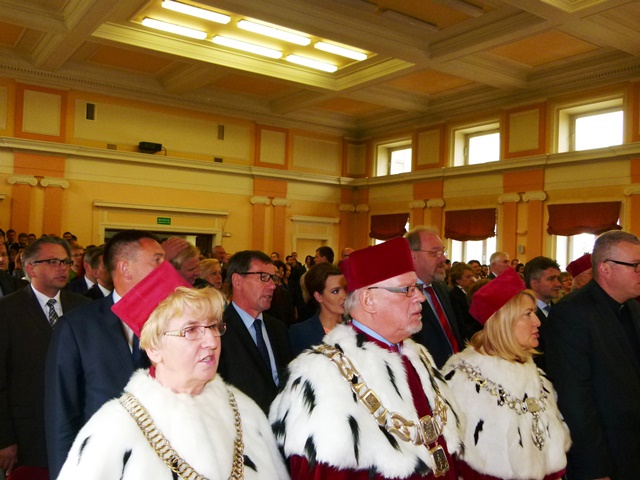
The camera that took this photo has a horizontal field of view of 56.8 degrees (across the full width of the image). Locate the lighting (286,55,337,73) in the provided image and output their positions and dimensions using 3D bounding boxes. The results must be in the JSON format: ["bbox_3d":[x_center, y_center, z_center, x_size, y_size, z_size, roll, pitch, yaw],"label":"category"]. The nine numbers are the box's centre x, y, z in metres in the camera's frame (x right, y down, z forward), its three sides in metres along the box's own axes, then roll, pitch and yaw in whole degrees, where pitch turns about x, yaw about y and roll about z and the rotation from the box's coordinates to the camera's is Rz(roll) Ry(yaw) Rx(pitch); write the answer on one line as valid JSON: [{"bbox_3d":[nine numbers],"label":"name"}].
[{"bbox_3d":[-0.166,-3.902,13.092,1.255,0.090,0.180,2,-1,-36],"label":"lighting"}]

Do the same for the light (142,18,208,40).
[{"bbox_3d":[-2.762,-4.005,11.292,1.245,0.090,0.180,2,-1,-36],"label":"light"}]

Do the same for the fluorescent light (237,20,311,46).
[{"bbox_3d":[-0.869,-3.953,11.364,1.540,0.090,0.180,2,-1,-36],"label":"fluorescent light"}]

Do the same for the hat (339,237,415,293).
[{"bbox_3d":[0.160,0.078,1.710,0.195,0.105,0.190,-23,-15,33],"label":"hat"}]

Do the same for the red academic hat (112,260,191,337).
[{"bbox_3d":[-0.396,0.155,1.440,0.185,0.185,0.105,-9,48,-51],"label":"red academic hat"}]

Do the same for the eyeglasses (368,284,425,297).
[{"bbox_3d":[0.197,0.136,1.620,0.135,0.040,0.140,-2,-3,25],"label":"eyeglasses"}]

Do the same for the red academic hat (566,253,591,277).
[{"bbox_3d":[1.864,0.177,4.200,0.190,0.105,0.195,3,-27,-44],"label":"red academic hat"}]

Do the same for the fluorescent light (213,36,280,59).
[{"bbox_3d":[-1.464,-3.954,12.187,1.540,0.090,0.180,2,-1,-36],"label":"fluorescent light"}]

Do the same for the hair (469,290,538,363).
[{"bbox_3d":[0.627,0.274,2.010,0.225,0.260,0.200,-4,-4,35],"label":"hair"}]

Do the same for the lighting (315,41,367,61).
[{"bbox_3d":[0.431,-3.901,12.286,1.250,0.090,0.180,2,-1,-36],"label":"lighting"}]

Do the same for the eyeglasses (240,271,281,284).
[{"bbox_3d":[-0.250,0.150,2.310,0.140,0.042,0.140,-2,-9,30],"label":"eyeglasses"}]

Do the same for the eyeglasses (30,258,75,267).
[{"bbox_3d":[-1.165,0.101,2.535,0.140,0.042,0.140,-4,-6,24],"label":"eyeglasses"}]

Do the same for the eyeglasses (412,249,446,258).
[{"bbox_3d":[0.447,0.056,2.480,0.135,0.040,0.140,4,1,36],"label":"eyeglasses"}]

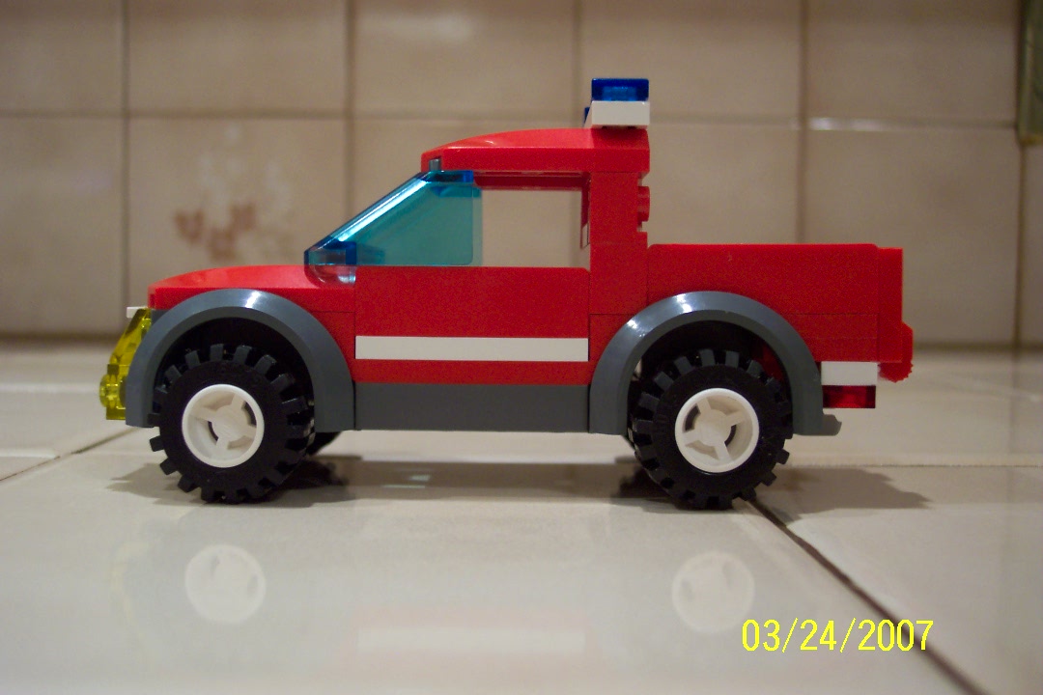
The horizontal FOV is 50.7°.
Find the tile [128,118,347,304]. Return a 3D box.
[{"bbox_3d":[-0.138,-0.059,0.535,0.108,0.108,0.008,0,3,0],"label":"tile"}]

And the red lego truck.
[{"bbox_3d":[-0.001,-0.009,0.166,0.115,0.057,0.049,0,3,0],"label":"red lego truck"}]

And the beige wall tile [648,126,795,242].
[{"bbox_3d":[0.082,-0.057,0.536,0.108,0.108,0.008,0,3,0],"label":"beige wall tile"}]

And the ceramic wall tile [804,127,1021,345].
[{"bbox_3d":[0.190,-0.055,0.537,0.108,0.108,0.008,0,3,0],"label":"ceramic wall tile"}]

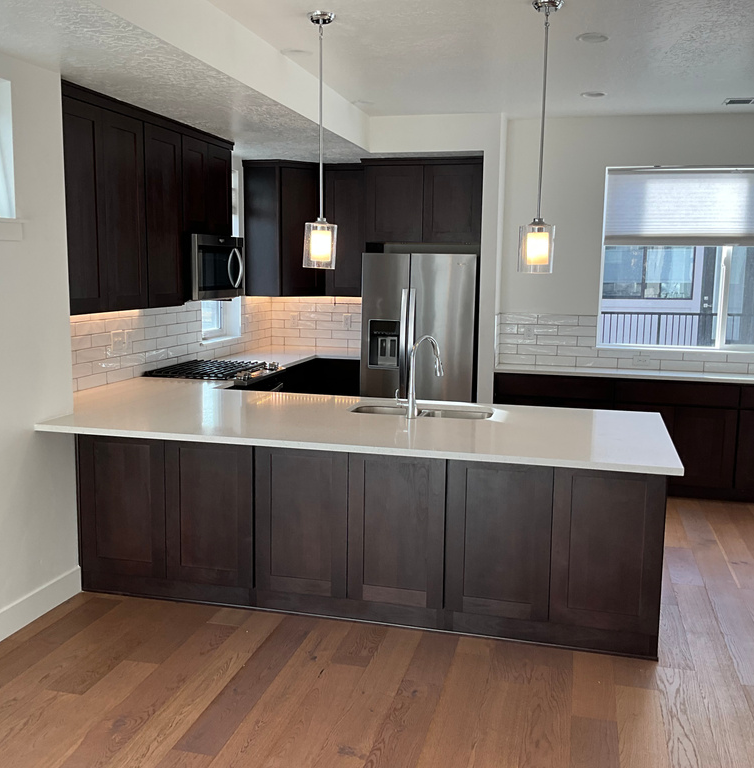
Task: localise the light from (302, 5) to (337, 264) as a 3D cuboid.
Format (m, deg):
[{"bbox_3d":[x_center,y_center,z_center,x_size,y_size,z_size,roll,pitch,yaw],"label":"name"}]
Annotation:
[{"bbox_3d":[-0.260,-1.105,3.952,0.152,1.138,0.152,1,7,0],"label":"light"}]

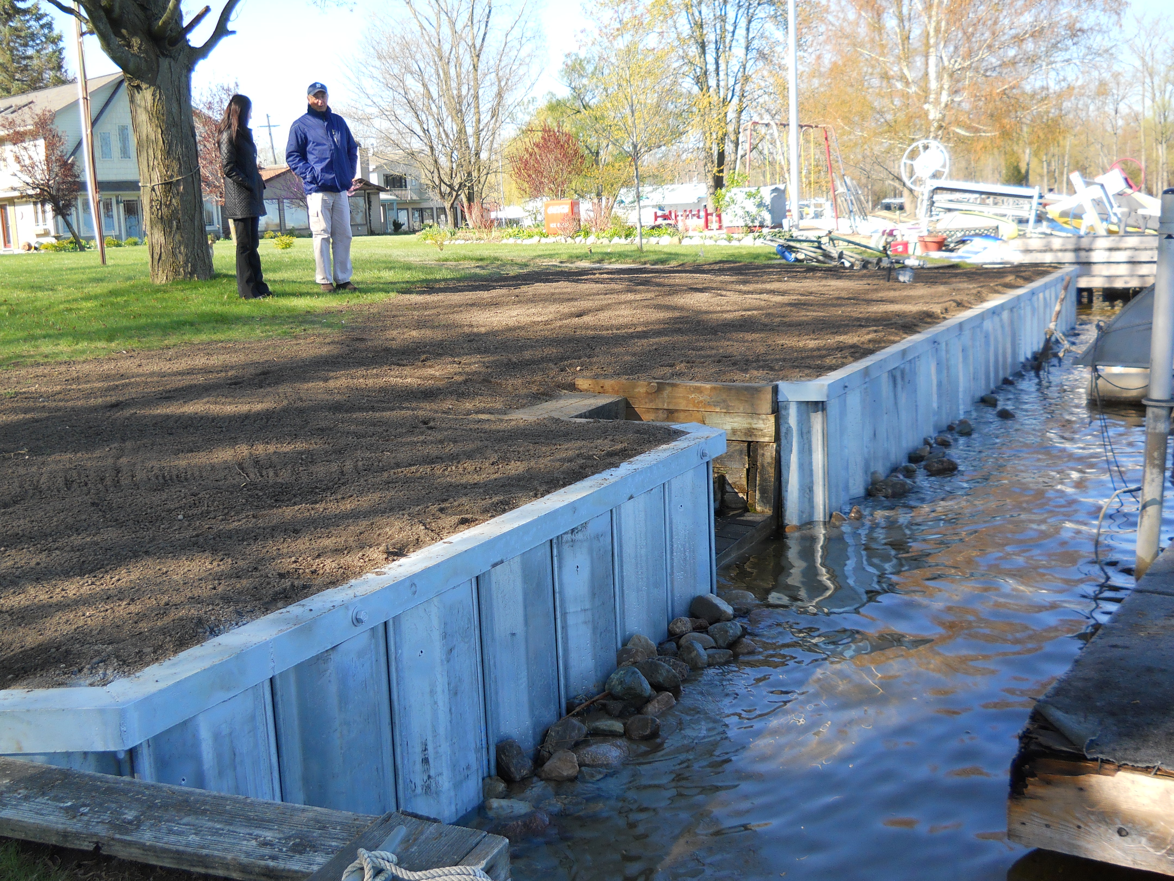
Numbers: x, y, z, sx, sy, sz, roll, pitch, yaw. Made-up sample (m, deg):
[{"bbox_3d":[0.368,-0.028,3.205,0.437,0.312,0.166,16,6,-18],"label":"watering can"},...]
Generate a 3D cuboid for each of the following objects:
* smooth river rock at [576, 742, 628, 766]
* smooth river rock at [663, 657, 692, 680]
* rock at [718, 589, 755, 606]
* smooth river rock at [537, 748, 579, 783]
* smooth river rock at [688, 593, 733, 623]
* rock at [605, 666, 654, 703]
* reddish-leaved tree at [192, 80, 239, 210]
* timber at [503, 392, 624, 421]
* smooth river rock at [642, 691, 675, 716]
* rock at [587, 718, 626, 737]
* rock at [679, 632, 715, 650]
[{"bbox_3d":[0.043,1.026,4.101,0.170,0.095,0.130,-1,11,0],"label":"smooth river rock"},{"bbox_3d":[0.339,0.886,4.857,0.135,0.100,0.115,-2,10,4],"label":"smooth river rock"},{"bbox_3d":[0.695,0.734,5.852,0.180,0.090,0.140,-2,10,7],"label":"rock"},{"bbox_3d":[-0.093,1.048,4.055,0.137,0.102,0.125,-3,10,-2],"label":"smooth river rock"},{"bbox_3d":[0.517,0.695,5.184,0.185,0.125,0.150,4,12,27],"label":"smooth river rock"},{"bbox_3d":[0.158,0.902,4.640,0.178,0.130,0.150,-2,10,1],"label":"rock"},{"bbox_3d":[-12.299,-9.251,42.511,2.700,5.300,2.700,-4,11,-15],"label":"reddish-leaved tree"},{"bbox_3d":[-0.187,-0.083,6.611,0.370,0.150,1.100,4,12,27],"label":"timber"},{"bbox_3d":[0.253,0.923,4.409,0.130,0.075,0.100,-5,11,-21],"label":"smooth river rock"},{"bbox_3d":[0.069,1.008,4.412,0.140,0.070,0.105,-3,10,0],"label":"rock"},{"bbox_3d":[0.432,0.791,4.930,0.140,0.085,0.110,0,11,5],"label":"rock"}]

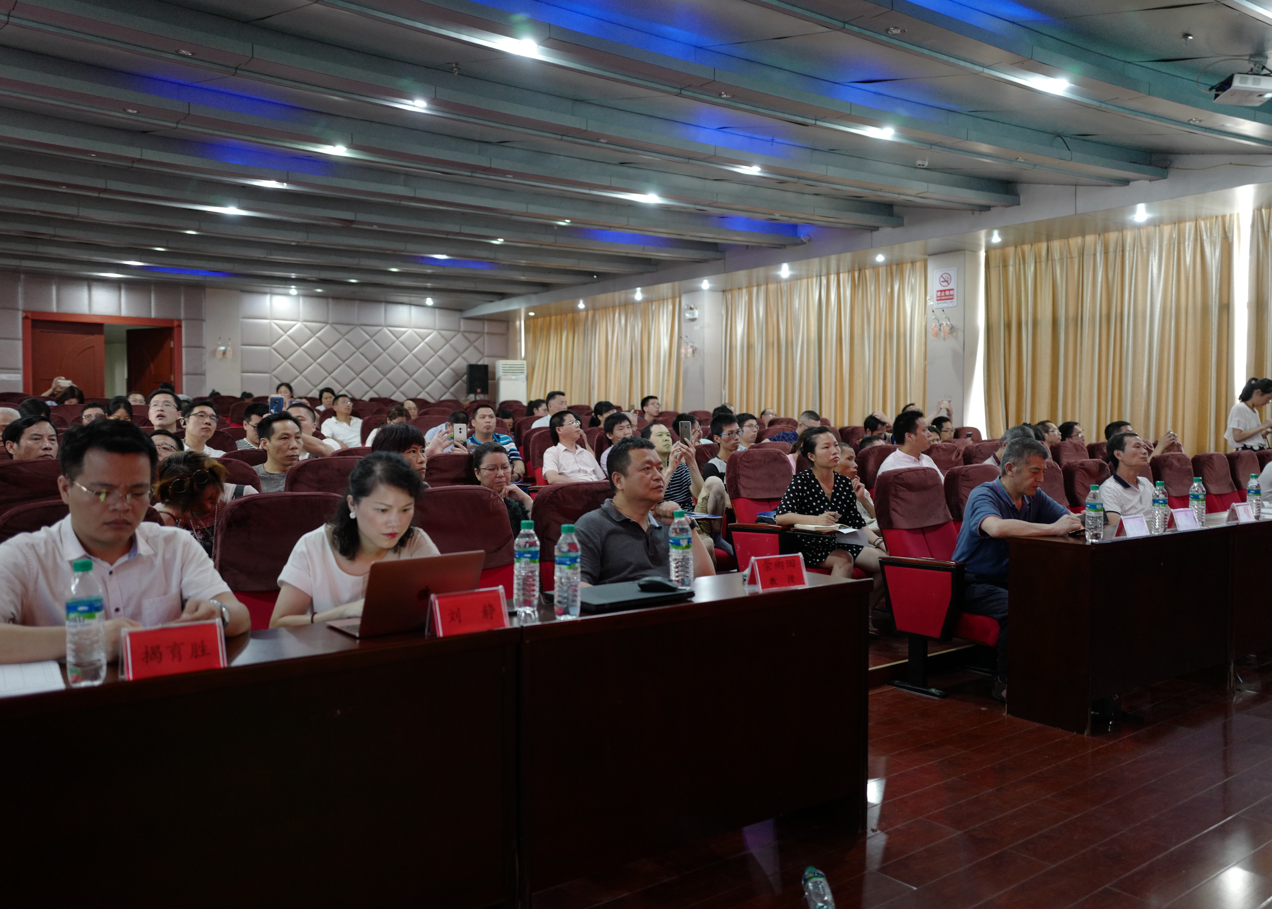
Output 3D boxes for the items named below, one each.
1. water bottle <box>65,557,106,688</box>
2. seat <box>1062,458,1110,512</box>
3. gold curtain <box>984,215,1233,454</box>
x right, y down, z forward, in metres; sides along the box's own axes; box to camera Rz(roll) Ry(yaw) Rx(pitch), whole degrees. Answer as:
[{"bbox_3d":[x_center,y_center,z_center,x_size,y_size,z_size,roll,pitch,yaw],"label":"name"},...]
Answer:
[{"bbox_3d":[-0.993,0.303,1.912,0.065,0.227,0.065,-1,2,-39],"label":"water bottle"},{"bbox_3d":[2.756,0.538,5.962,0.550,1.000,0.660,-1,2,-37],"label":"seat"},{"bbox_3d":[4.728,-0.746,10.856,0.160,3.000,2.700,-1,2,-36],"label":"gold curtain"}]

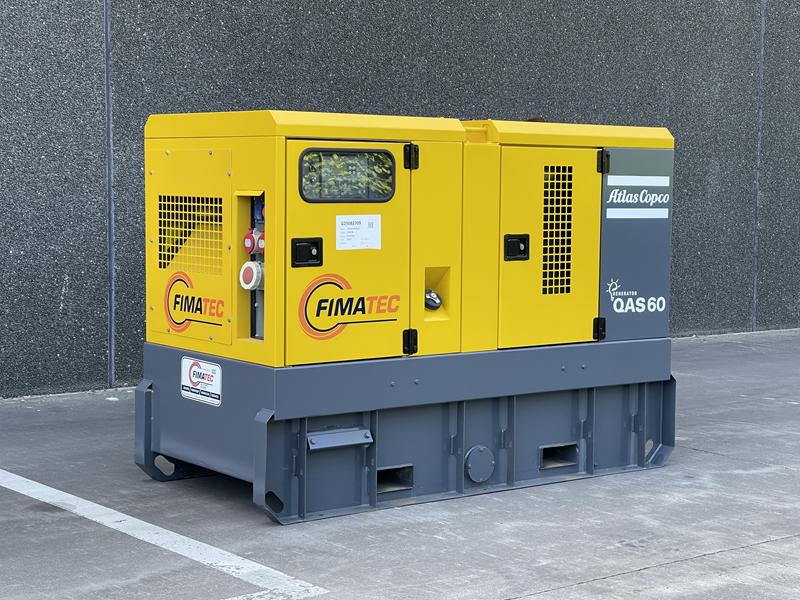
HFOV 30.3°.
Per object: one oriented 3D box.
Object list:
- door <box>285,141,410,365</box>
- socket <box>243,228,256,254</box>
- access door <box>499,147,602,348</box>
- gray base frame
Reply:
[{"bbox_3d":[-0.207,-0.196,5.889,0.610,0.881,0.049,-3,6,-38],"label":"door"},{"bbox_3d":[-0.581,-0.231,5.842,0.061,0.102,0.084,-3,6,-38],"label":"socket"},{"bbox_3d":[0.666,-0.238,6.561,0.618,0.883,0.049,-3,6,-38],"label":"access door"},{"bbox_3d":[0.080,0.493,6.826,2.328,0.615,1.069,-3,6,-38],"label":"gray base frame"}]

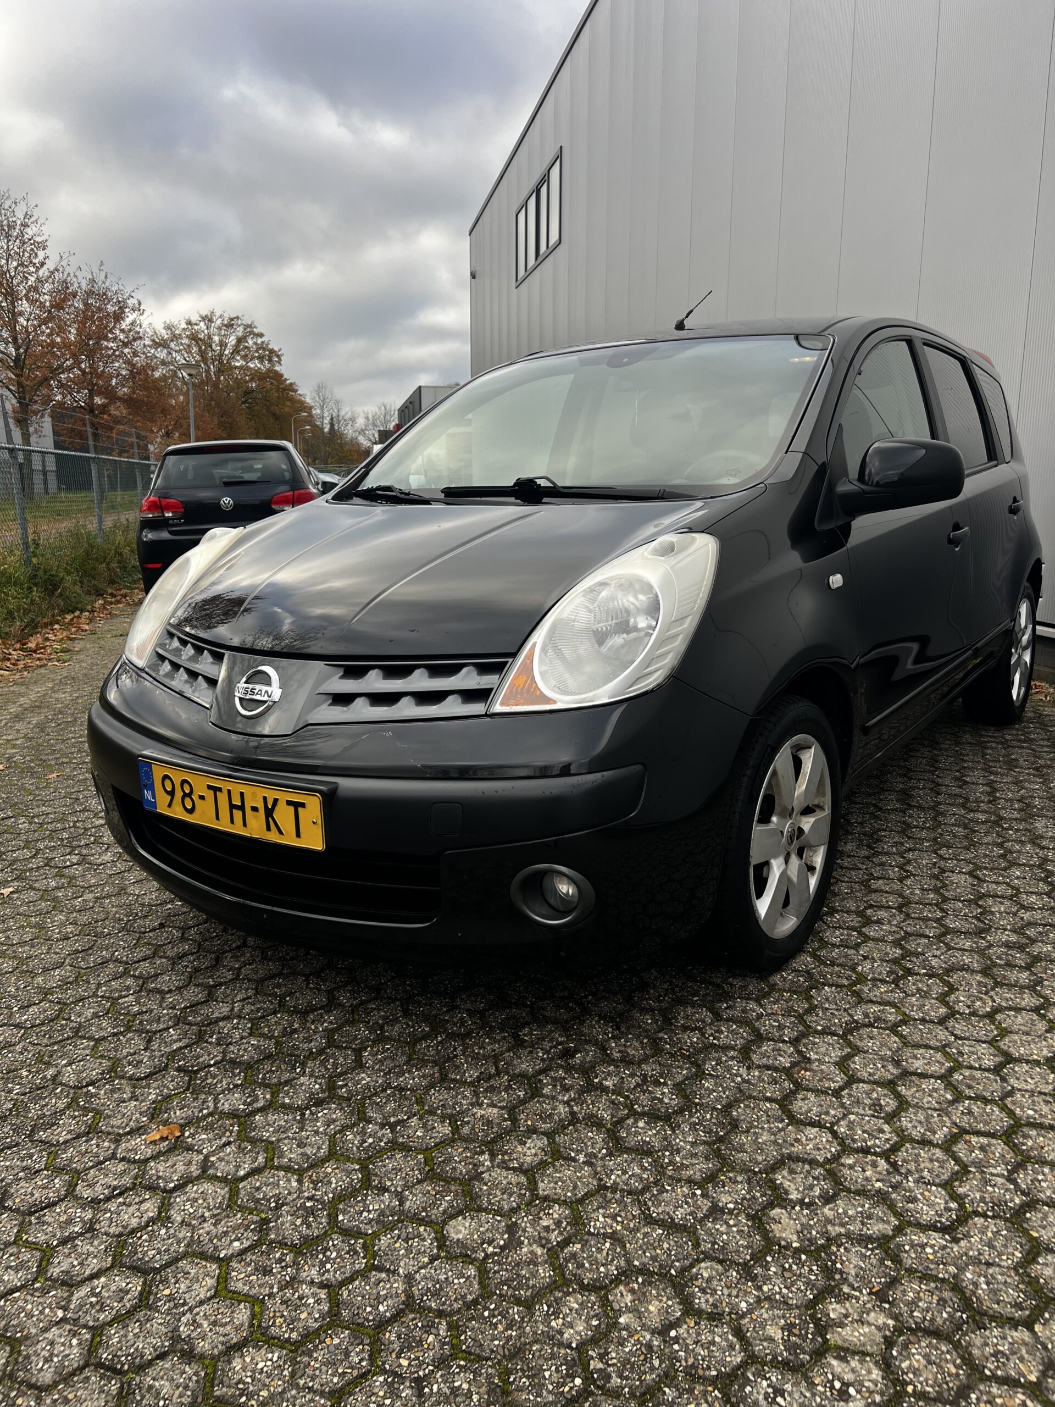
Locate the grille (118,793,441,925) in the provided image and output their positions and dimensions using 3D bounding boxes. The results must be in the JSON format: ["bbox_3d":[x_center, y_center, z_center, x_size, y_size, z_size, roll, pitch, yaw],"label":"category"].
[{"bbox_3d":[-0.528,0.285,2.094,0.900,0.155,0.120,7,15,34],"label":"grille"}]

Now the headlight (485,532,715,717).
[{"bbox_3d":[0.166,-0.153,1.950,0.290,0.320,0.500,4,14,26],"label":"headlight"}]

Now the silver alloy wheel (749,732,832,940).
[{"bbox_3d":[0.508,0.274,2.278,0.160,0.440,0.440,7,15,34],"label":"silver alloy wheel"}]

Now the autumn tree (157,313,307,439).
[{"bbox_3d":[-17.503,-17.746,63.173,9.200,11.000,9.200,0,12,0],"label":"autumn tree"}]

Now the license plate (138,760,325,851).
[{"bbox_3d":[-0.575,0.189,2.019,0.520,0.110,0.020,7,13,34],"label":"license plate"}]

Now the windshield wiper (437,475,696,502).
[{"bbox_3d":[0.070,-0.501,2.503,0.690,0.065,0.080,7,15,34],"label":"windshield wiper"}]

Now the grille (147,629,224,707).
[{"bbox_3d":[-0.734,-0.087,2.280,0.090,0.125,0.360,-11,15,-37],"label":"grille"}]

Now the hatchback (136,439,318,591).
[{"bbox_3d":[-3.137,-2.108,11.830,1.790,1.480,4.200,-2,12,-10],"label":"hatchback"}]

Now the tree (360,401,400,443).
[{"bbox_3d":[-13.188,-23.315,95.853,5.500,8.000,5.500,0,12,0],"label":"tree"}]

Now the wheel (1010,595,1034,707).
[{"bbox_3d":[1.978,-0.218,4.384,0.170,0.440,0.440,7,15,34],"label":"wheel"}]

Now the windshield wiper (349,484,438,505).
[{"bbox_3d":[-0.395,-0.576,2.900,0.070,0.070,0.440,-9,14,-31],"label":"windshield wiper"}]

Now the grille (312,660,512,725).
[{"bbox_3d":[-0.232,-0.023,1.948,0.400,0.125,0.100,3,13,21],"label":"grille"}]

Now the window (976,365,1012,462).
[{"bbox_3d":[1.851,-1.127,4.179,0.070,0.350,0.460,-8,6,36],"label":"window"}]

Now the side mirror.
[{"bbox_3d":[0.890,-0.541,2.502,0.245,0.175,0.160,7,15,34],"label":"side mirror"}]

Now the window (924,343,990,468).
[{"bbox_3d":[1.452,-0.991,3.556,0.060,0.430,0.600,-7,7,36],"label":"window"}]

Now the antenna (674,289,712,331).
[{"bbox_3d":[0.543,-1.274,3.422,0.040,0.155,0.270,7,15,34],"label":"antenna"}]

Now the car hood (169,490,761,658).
[{"bbox_3d":[-0.263,-0.316,2.384,1.370,0.310,0.910,7,15,34],"label":"car hood"}]

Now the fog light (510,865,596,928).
[{"bbox_3d":[0.049,0.341,1.869,0.135,0.100,0.080,2,12,14],"label":"fog light"}]

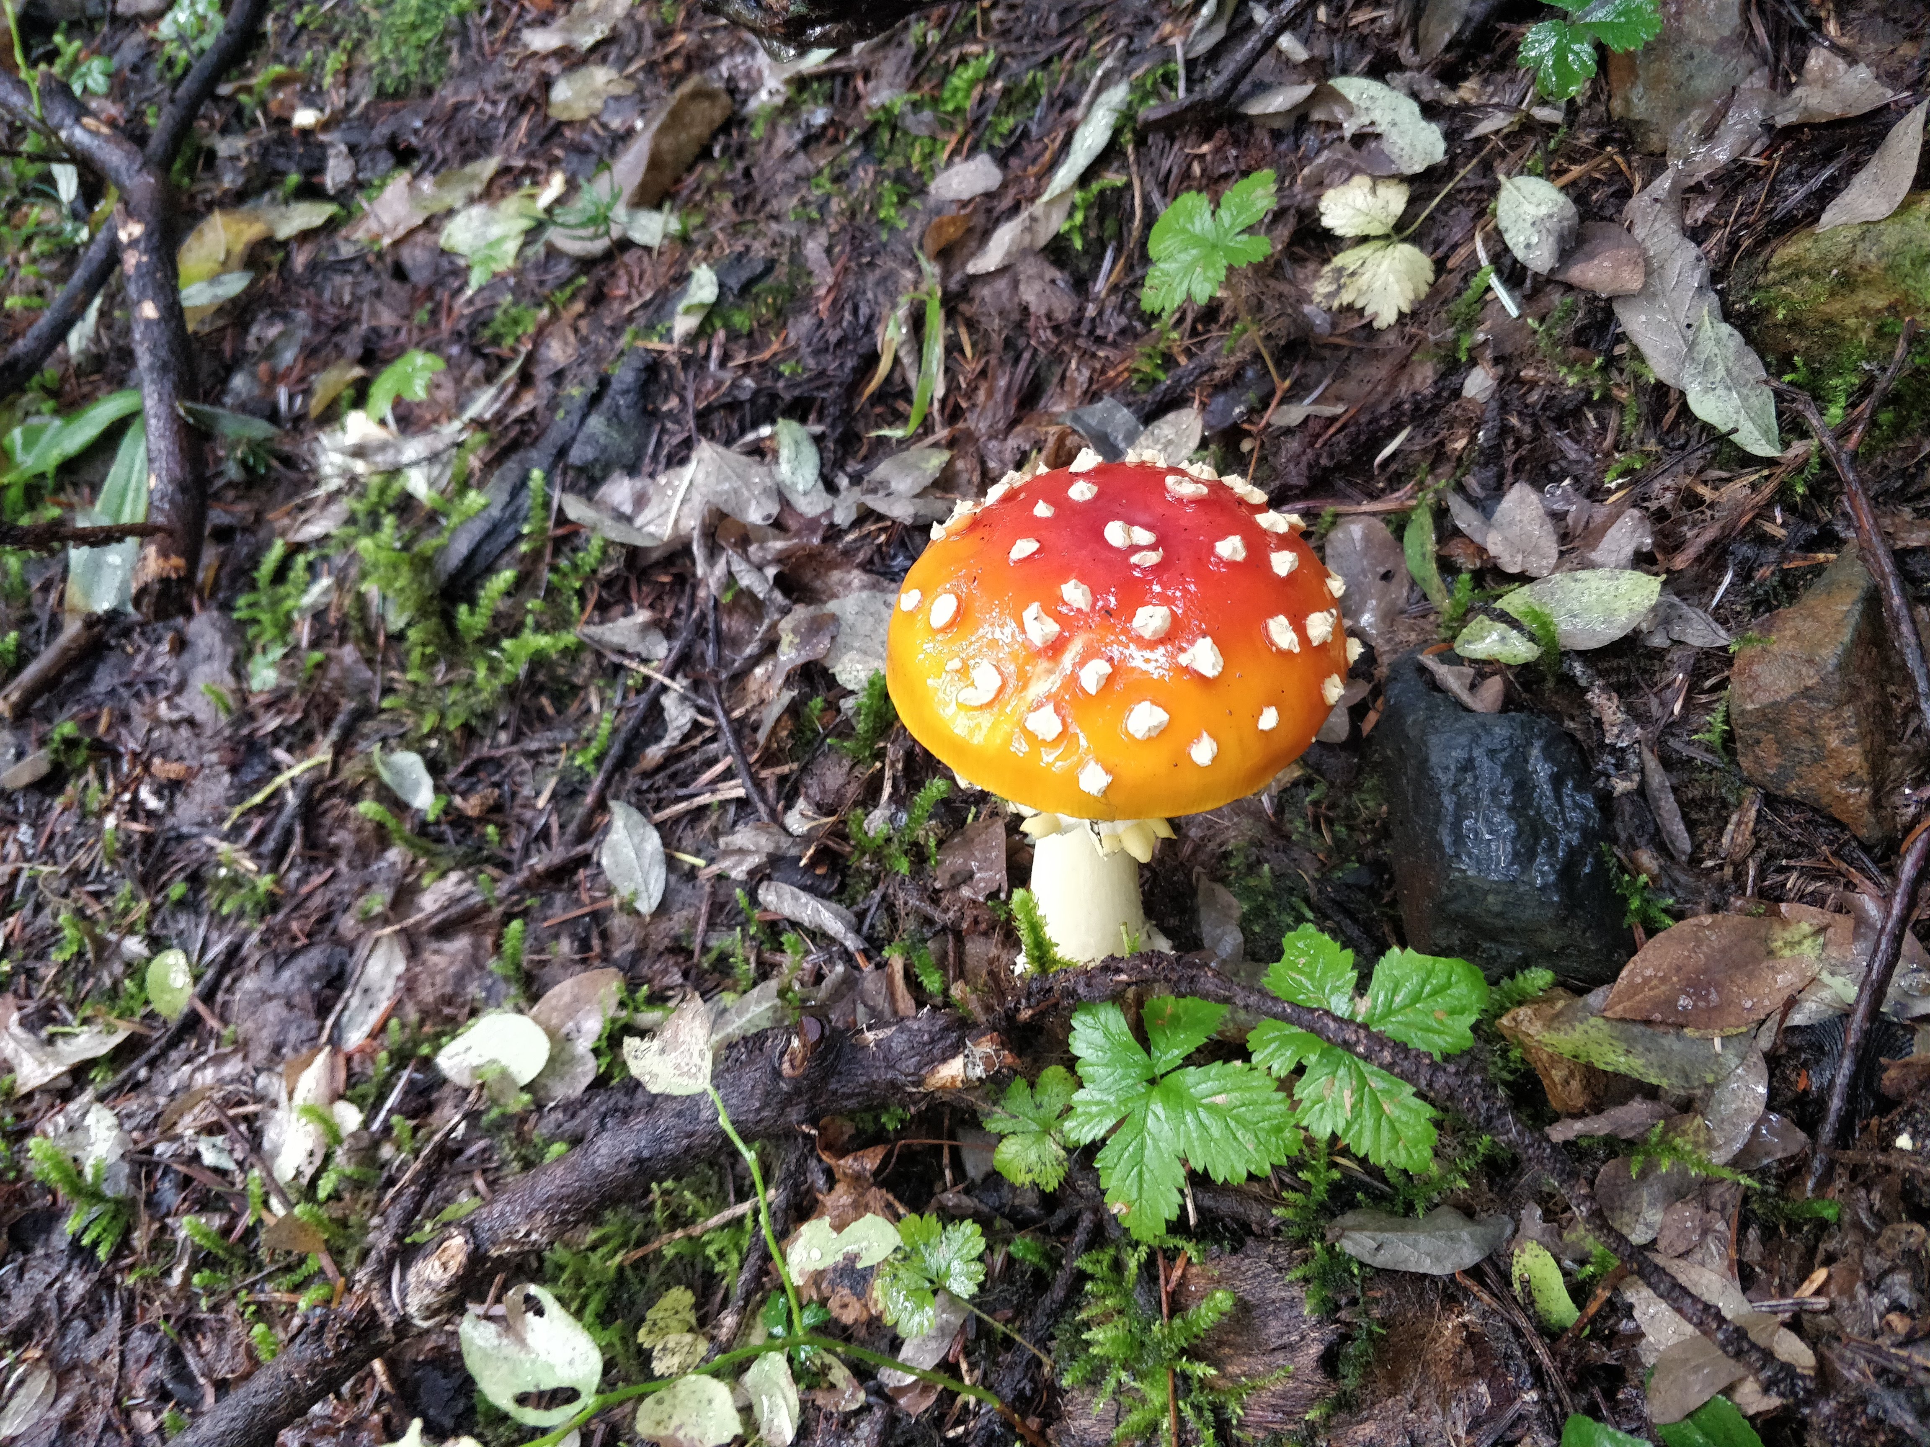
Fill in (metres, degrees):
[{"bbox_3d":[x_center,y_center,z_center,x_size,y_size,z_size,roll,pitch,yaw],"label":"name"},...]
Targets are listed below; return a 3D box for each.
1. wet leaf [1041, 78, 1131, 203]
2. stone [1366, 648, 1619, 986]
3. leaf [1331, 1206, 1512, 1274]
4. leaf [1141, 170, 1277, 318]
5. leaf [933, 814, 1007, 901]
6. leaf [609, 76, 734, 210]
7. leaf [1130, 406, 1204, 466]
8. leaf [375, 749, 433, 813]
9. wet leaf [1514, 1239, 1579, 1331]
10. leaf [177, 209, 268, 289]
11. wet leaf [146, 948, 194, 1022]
[{"bbox_3d":[0.046,-0.213,0.487,0.012,0.008,0.068,26,70,15],"label":"wet leaf"},{"bbox_3d":[0.155,0.029,0.392,0.055,0.060,0.070,12,49,12],"label":"stone"},{"bbox_3d":[0.119,0.135,0.349,0.047,0.010,0.017,-2,60,2],"label":"leaf"},{"bbox_3d":[0.109,-0.216,0.601,0.062,0.015,0.067,-6,70,1],"label":"leaf"},{"bbox_3d":[0.002,0.037,0.378,0.019,0.010,0.025,3,66,6],"label":"leaf"},{"bbox_3d":[-0.124,-0.245,0.568,0.031,0.016,0.084,20,65,7],"label":"leaf"},{"bbox_3d":[0.088,-0.118,0.558,0.024,0.010,0.045,29,61,17],"label":"leaf"},{"bbox_3d":[-0.199,0.020,0.474,0.011,0.009,0.033,-38,65,-22],"label":"leaf"},{"bbox_3d":[0.150,0.145,0.345,0.010,0.008,0.022,-21,63,3],"label":"wet leaf"},{"bbox_3d":[-0.276,-0.178,0.493,0.040,0.010,0.027,-37,69,-12],"label":"leaf"},{"bbox_3d":[-0.254,0.084,0.427,0.013,0.007,0.024,-12,58,-8],"label":"wet leaf"}]

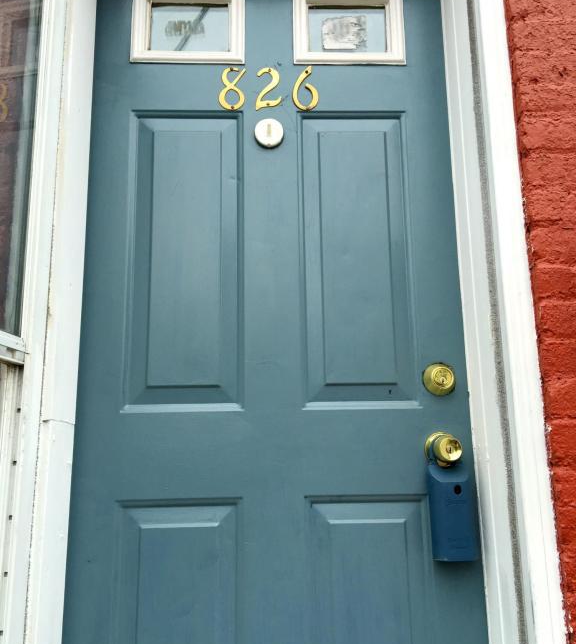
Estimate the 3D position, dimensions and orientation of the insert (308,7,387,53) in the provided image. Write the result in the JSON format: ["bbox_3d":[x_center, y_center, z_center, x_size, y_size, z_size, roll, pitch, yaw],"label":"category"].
[{"bbox_3d":[0.137,-0.670,1.474,0.180,0.126,0.020,0,-12,-2],"label":"insert"}]

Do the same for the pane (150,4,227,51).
[{"bbox_3d":[-0.223,-0.668,1.461,0.177,0.127,0.020,0,-12,-2],"label":"pane"}]

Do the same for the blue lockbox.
[{"bbox_3d":[0.310,0.349,1.217,0.069,0.190,0.054,0,-12,-2],"label":"blue lockbox"}]

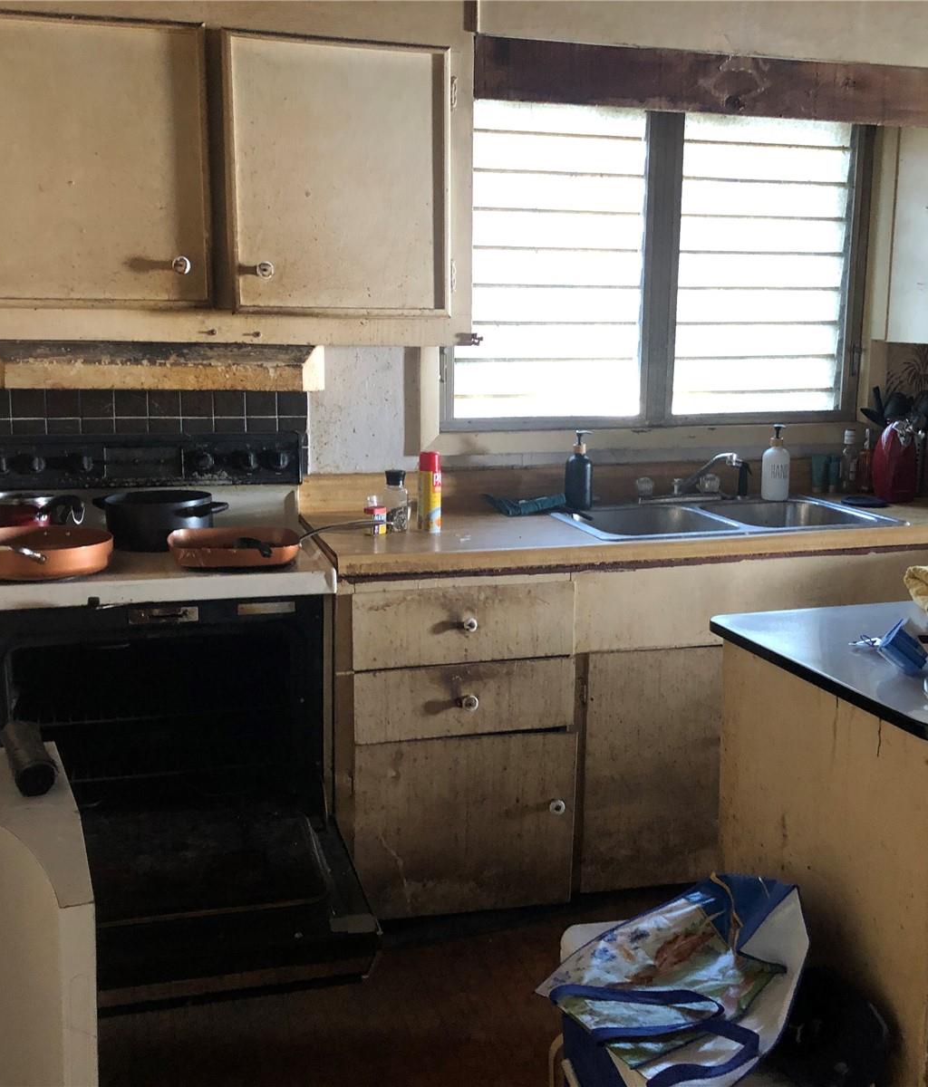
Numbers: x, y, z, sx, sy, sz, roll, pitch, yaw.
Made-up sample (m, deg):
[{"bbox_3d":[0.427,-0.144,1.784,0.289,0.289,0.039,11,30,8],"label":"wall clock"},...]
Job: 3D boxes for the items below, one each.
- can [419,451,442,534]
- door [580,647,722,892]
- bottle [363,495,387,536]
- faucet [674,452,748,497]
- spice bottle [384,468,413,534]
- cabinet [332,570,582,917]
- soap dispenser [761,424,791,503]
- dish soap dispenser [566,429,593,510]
[{"bbox_3d":[-0.082,-0.124,2.868,0.055,0.194,0.055,0,11,0],"label":"can"},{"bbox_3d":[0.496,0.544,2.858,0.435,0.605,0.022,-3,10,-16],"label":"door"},{"bbox_3d":[-0.209,-0.070,2.766,0.046,0.089,0.042,-9,12,-44],"label":"bottle"},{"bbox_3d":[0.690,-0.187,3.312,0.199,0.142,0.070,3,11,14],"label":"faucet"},{"bbox_3d":[-0.166,-0.104,2.887,0.070,0.148,0.070,-3,11,-15],"label":"spice bottle"},{"bbox_3d":[-0.083,0.430,3.018,0.581,0.836,0.570,-3,11,-15],"label":"cabinet"},{"bbox_3d":[0.878,-0.227,3.289,0.074,0.208,0.076,0,9,0],"label":"soap dispenser"},{"bbox_3d":[0.319,-0.203,3.229,0.077,0.213,0.074,1,11,5],"label":"dish soap dispenser"}]

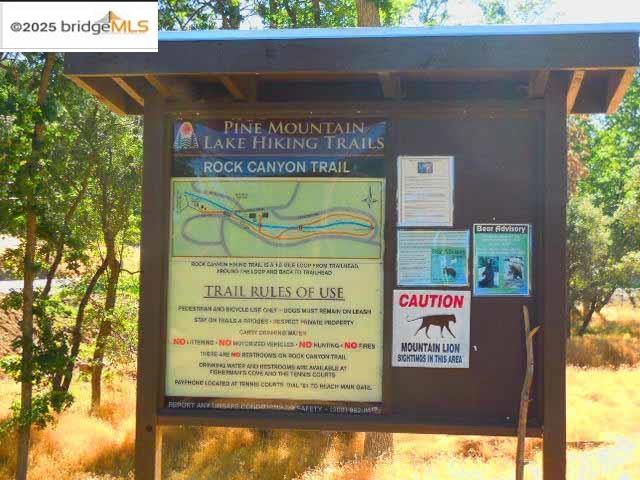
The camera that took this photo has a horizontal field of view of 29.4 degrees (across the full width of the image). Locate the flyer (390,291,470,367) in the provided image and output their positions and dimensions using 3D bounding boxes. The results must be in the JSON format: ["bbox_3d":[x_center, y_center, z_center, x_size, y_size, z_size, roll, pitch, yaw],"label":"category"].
[{"bbox_3d":[0.445,0.356,4.868,0.307,0.306,0.010,0,-3,9],"label":"flyer"}]

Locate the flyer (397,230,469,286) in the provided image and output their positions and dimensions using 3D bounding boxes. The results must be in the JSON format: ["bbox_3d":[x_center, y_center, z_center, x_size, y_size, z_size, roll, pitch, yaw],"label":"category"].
[{"bbox_3d":[0.454,0.073,4.882,0.285,0.223,0.010,0,-3,9],"label":"flyer"}]

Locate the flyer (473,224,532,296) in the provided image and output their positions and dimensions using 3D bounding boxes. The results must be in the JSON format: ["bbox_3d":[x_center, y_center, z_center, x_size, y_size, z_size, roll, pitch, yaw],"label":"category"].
[{"bbox_3d":[0.724,0.081,4.839,0.223,0.285,0.010,0,-3,9],"label":"flyer"}]

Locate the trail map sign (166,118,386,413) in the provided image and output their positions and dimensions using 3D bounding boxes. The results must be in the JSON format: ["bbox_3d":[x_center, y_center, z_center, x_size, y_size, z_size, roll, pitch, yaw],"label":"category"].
[{"bbox_3d":[-0.183,0.096,4.982,0.896,1.188,0.020,0,-3,9],"label":"trail map sign"}]

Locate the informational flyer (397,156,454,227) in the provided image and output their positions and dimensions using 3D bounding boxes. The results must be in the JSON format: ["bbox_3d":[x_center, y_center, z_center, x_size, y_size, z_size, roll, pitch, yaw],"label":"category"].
[{"bbox_3d":[0.424,-0.194,4.902,0.225,0.280,0.010,0,-3,9],"label":"informational flyer"}]

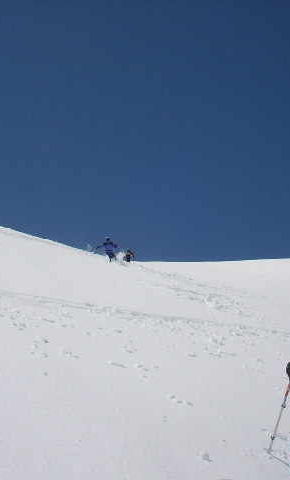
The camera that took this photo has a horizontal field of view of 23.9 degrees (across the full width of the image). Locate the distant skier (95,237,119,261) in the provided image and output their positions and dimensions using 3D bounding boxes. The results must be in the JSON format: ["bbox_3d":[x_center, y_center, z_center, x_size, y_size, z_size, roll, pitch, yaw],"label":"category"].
[{"bbox_3d":[-2.110,0.580,38.500,1.250,1.450,0.800,-1,-7,9],"label":"distant skier"}]

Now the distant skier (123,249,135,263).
[{"bbox_3d":[-1.359,1.491,60.000,0.950,1.550,0.700,-1,-7,6],"label":"distant skier"}]

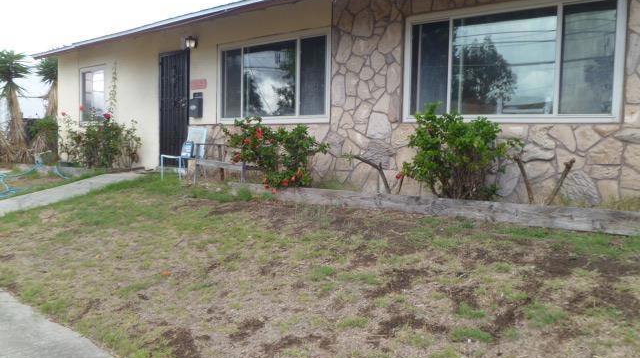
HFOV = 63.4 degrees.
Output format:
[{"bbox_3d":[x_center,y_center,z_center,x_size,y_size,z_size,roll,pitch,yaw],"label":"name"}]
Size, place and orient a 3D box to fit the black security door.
[{"bbox_3d":[-2.597,-1.237,9.312,0.876,2.070,0.070,4,5,37],"label":"black security door"}]

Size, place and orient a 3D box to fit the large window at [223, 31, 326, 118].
[{"bbox_3d":[-0.782,-1.493,7.829,2.284,1.290,0.100,4,5,37],"label":"large window"}]

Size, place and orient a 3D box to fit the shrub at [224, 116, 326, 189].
[{"bbox_3d":[-0.575,-0.359,7.004,1.180,0.950,0.920,4,5,37],"label":"shrub"}]

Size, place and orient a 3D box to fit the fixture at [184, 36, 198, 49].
[{"bbox_3d":[-2.180,-2.316,8.785,0.160,0.220,0.170,4,5,37],"label":"fixture"}]

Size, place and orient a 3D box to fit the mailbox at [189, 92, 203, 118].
[{"bbox_3d":[-2.111,-1.246,8.834,0.260,0.400,0.120,4,5,37],"label":"mailbox"}]

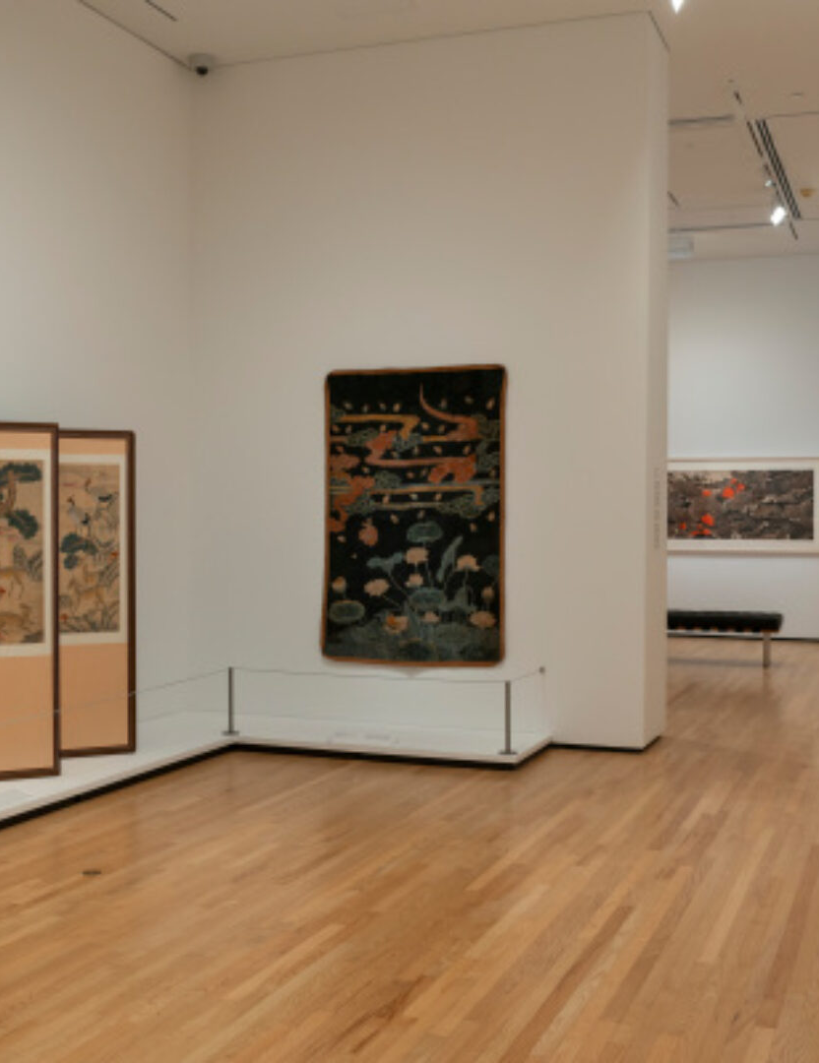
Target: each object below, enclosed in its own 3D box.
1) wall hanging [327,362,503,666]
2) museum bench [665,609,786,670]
[{"bbox_3d":[0.014,-0.093,8.598,1.172,1.791,0.040,0,1,20],"label":"wall hanging"},{"bbox_3d":[2.673,1.004,13.220,1.560,0.460,0.580,0,1,20],"label":"museum bench"}]

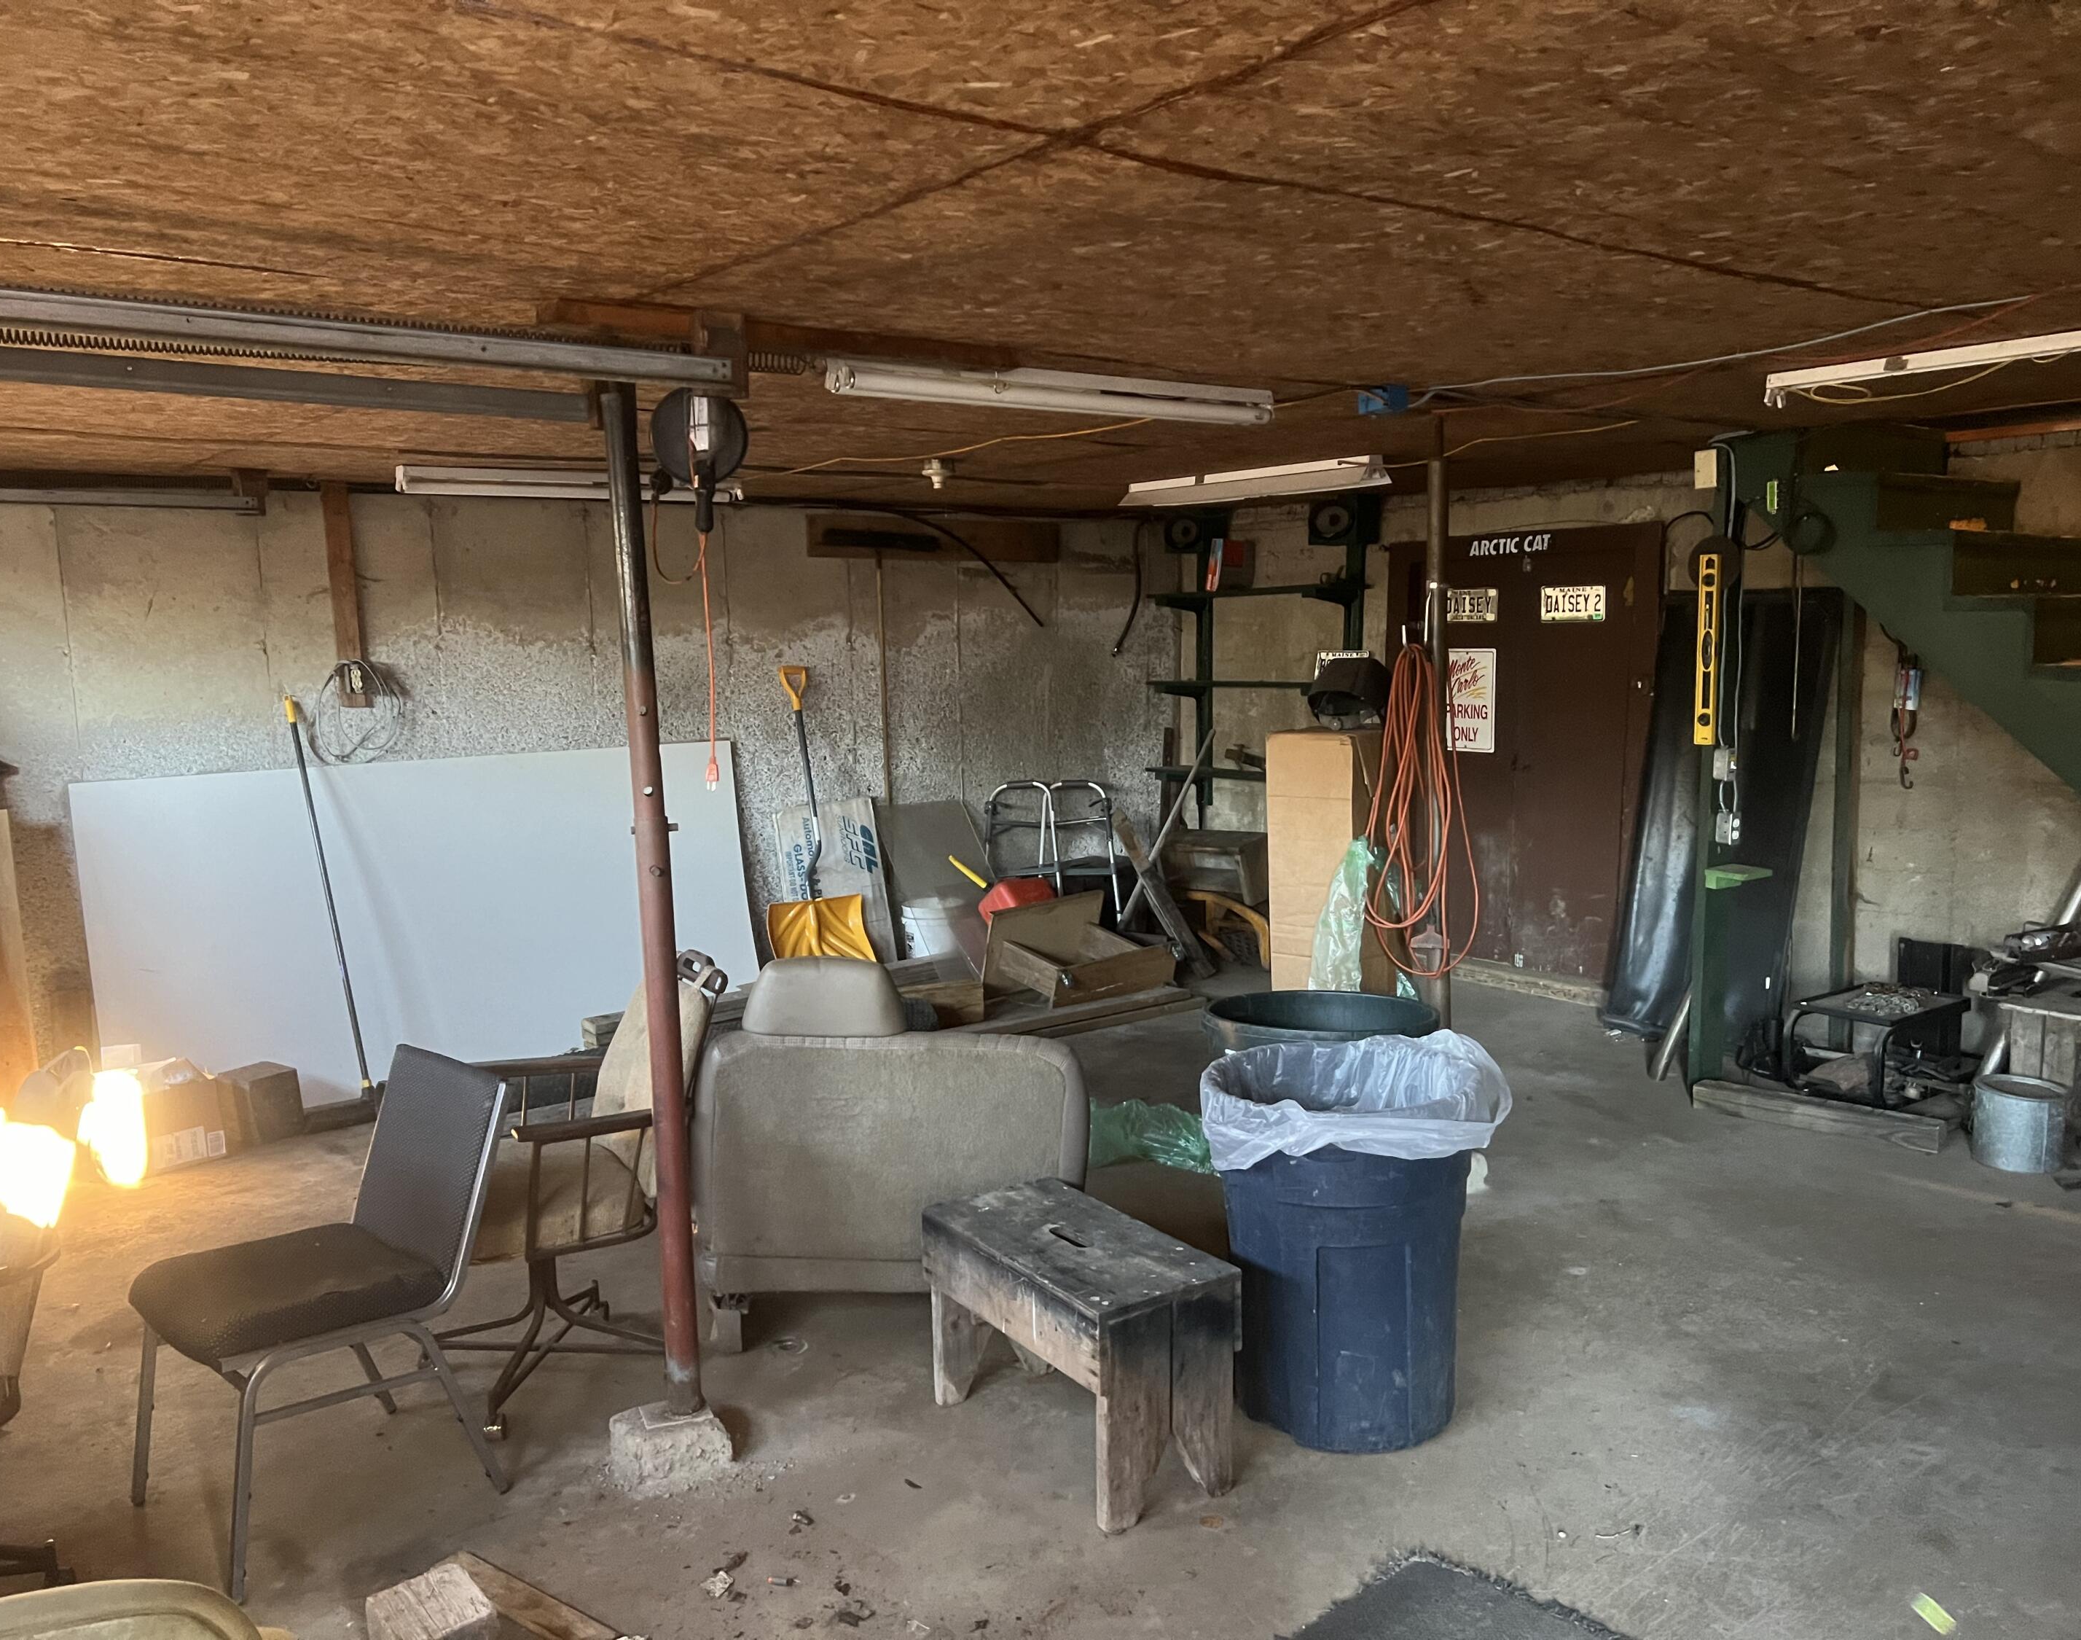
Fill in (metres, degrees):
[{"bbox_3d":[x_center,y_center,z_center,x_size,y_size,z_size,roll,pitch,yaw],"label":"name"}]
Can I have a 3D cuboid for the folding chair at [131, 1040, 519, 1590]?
[{"bbox_3d":[-1.368,0.900,3.149,0.490,0.810,0.590,5,9,43],"label":"folding chair"}]

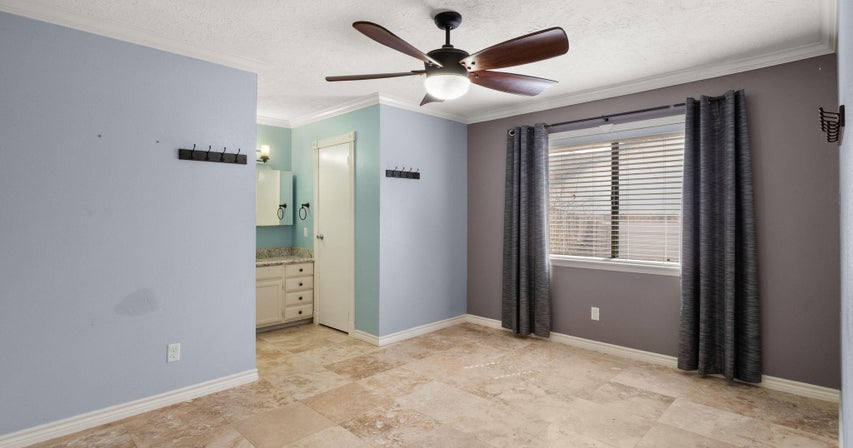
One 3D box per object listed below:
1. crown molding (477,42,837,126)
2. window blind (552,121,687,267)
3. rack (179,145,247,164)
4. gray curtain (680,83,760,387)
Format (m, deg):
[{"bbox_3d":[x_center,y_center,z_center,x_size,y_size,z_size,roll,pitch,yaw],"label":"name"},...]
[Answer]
[{"bbox_3d":[1.578,-1.194,3.604,3.030,0.085,0.085,1,2,42],"label":"crown molding"},{"bbox_3d":[1.678,-0.250,3.620,1.240,1.150,0.060,1,2,42],"label":"window blind"},{"bbox_3d":[-1.488,-0.495,2.793,0.452,0.110,0.065,-1,2,-44],"label":"rack"},{"bbox_3d":[2.222,0.092,2.991,0.500,2.160,0.140,1,2,42],"label":"gray curtain"}]

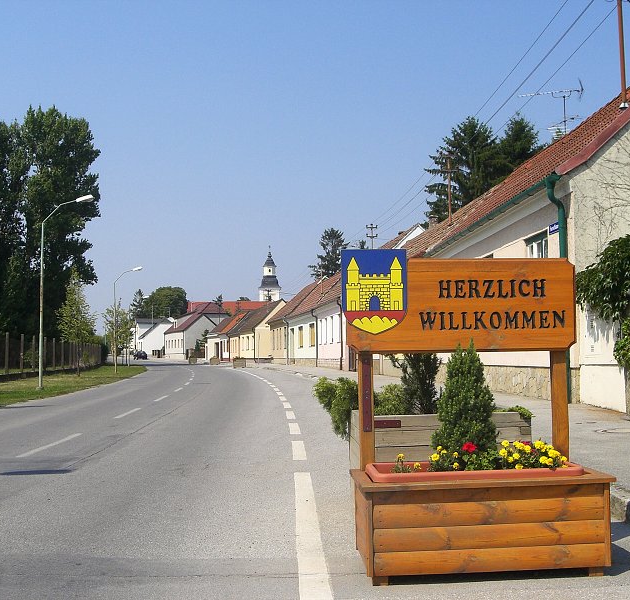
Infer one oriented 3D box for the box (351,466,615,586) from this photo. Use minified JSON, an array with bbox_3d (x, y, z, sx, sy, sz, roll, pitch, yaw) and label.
[{"bbox_3d":[0.841,1.153,4.584,1.254,0.485,0.632,-1,-4,-4],"label":"box"}]

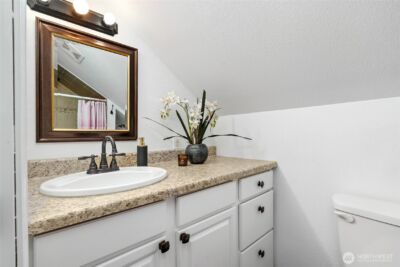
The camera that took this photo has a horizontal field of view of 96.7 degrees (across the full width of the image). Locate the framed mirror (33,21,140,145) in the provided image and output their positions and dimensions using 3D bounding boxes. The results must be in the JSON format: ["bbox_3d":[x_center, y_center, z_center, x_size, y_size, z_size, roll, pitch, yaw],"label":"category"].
[{"bbox_3d":[-0.614,-0.260,1.041,0.506,0.611,0.029,0,0,-42],"label":"framed mirror"}]

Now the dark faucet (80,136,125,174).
[{"bbox_3d":[-0.479,0.108,0.908,0.239,0.184,0.161,0,0,-42],"label":"dark faucet"}]

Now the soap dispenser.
[{"bbox_3d":[-0.373,0.119,1.159,0.067,0.182,0.069,0,0,17],"label":"soap dispenser"}]

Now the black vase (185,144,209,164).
[{"bbox_3d":[-0.021,0.144,1.264,0.162,0.132,0.162,0,0,0],"label":"black vase"}]

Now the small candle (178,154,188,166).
[{"bbox_3d":[-0.108,0.176,1.168,0.068,0.070,0.068,0,0,0],"label":"small candle"}]

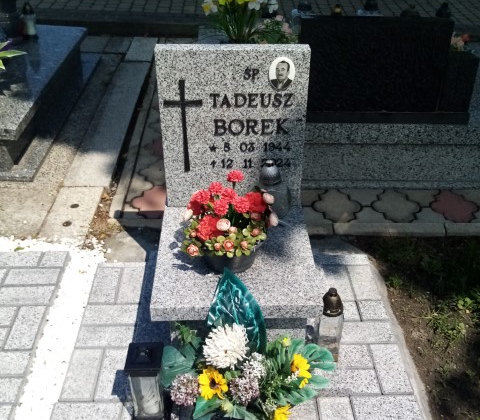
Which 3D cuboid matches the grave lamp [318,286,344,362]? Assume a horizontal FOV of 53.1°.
[{"bbox_3d":[0.291,0.373,1.563,0.078,0.305,0.078,0,38,-2],"label":"grave lamp"}]

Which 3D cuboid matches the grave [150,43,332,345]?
[{"bbox_3d":[-0.017,0.001,1.585,0.505,0.850,0.630,0,38,-2],"label":"grave"}]

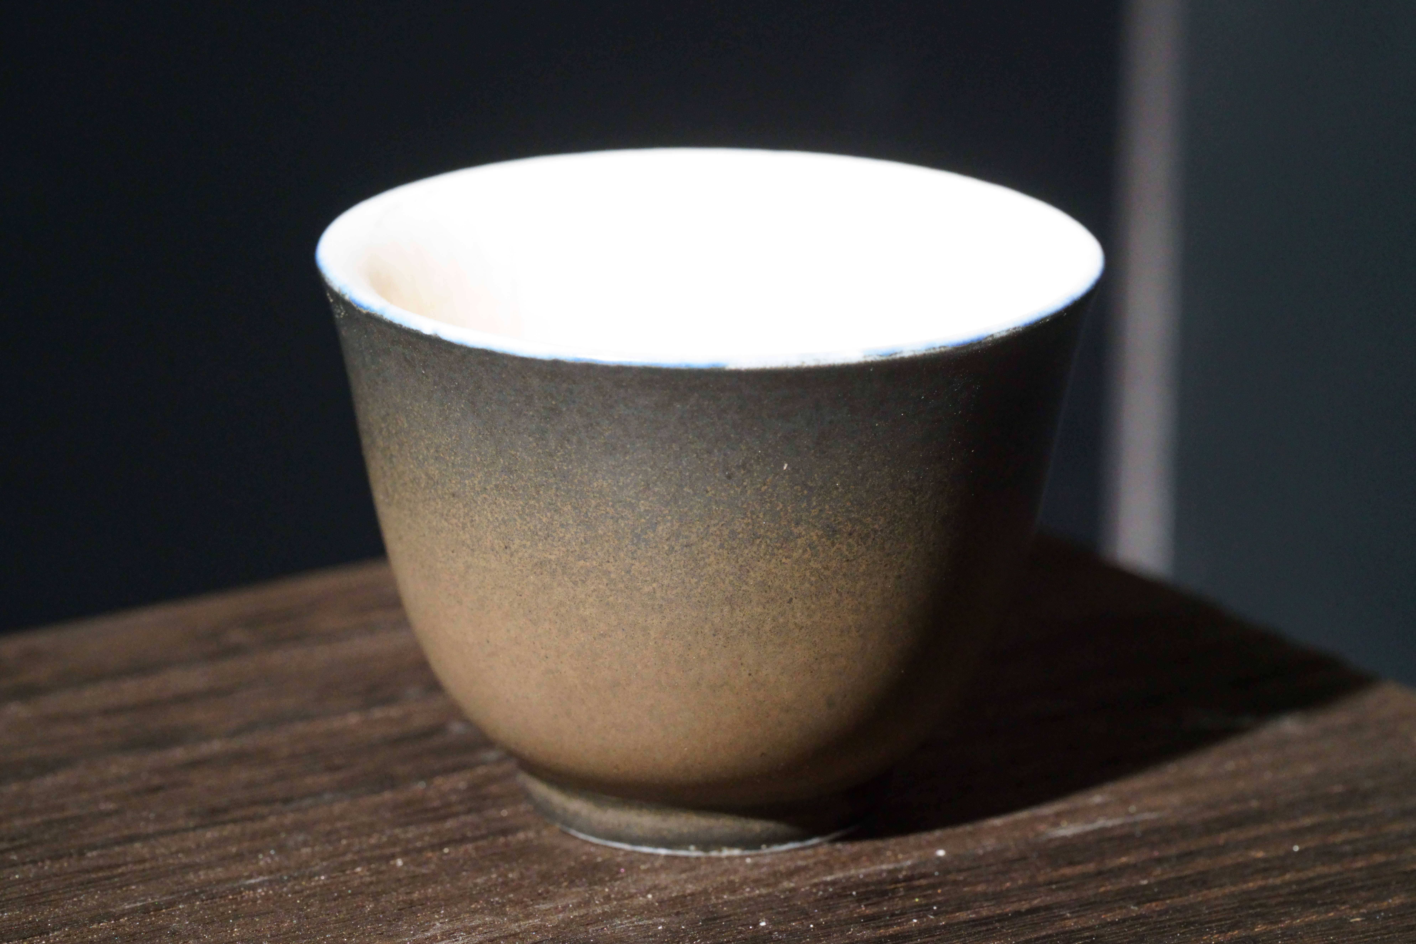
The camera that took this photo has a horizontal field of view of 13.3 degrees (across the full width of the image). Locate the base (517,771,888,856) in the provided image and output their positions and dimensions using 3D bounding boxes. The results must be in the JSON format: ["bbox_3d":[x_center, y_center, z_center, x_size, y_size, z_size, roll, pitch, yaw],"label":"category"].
[{"bbox_3d":[0.000,0.026,0.552,0.034,0.005,0.034,0,18,0],"label":"base"}]

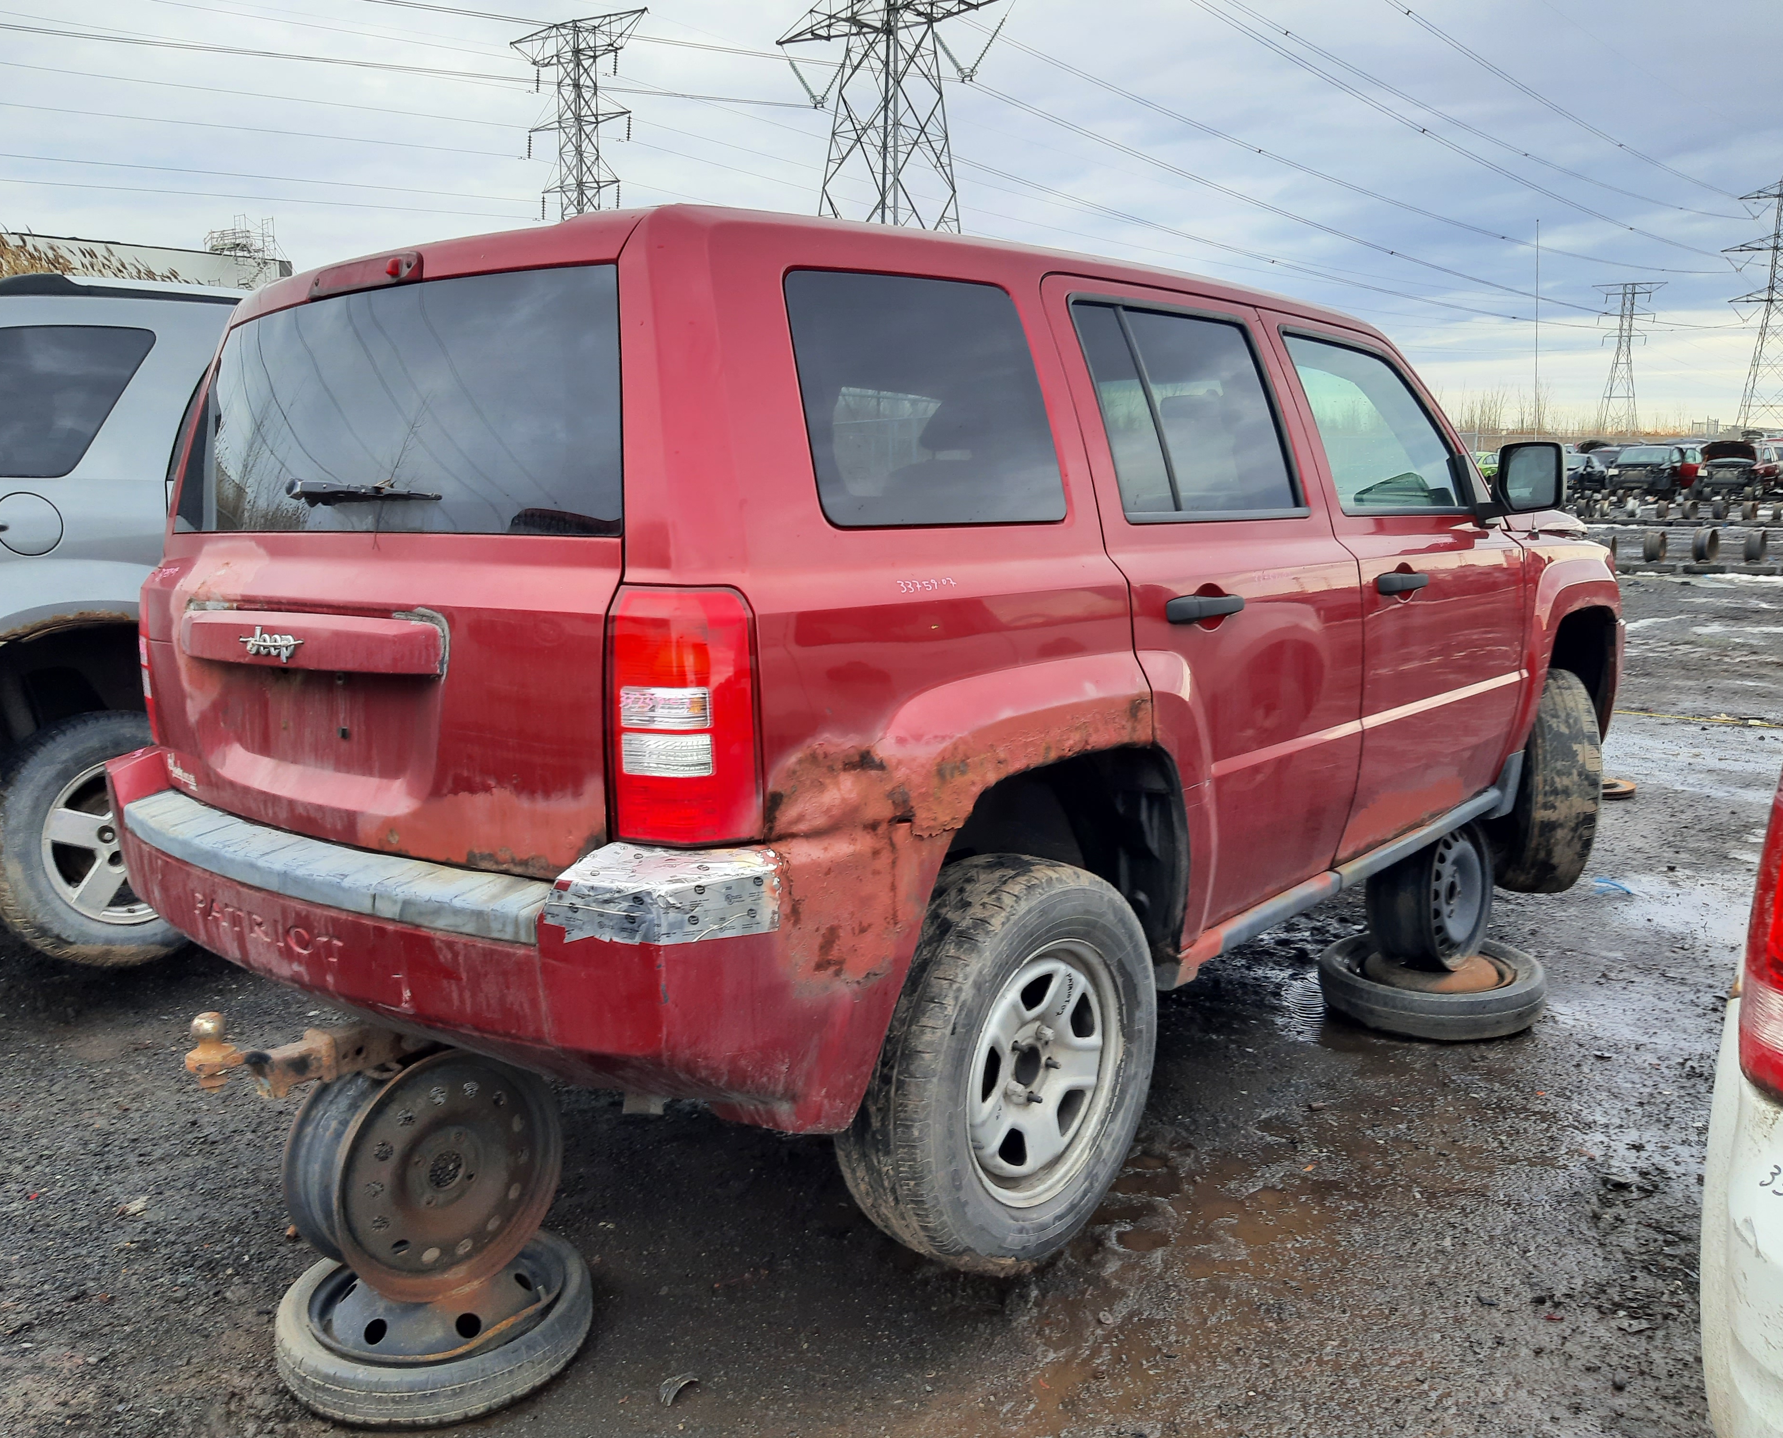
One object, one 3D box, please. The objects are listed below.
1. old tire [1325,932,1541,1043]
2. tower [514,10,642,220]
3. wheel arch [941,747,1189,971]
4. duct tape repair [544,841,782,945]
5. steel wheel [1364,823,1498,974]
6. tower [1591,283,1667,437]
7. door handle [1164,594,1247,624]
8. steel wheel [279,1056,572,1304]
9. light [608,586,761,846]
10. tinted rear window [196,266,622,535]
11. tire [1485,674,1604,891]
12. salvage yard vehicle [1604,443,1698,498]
[{"bbox_3d":[1.441,0.711,3.852,0.567,0.108,0.567,0,10,0],"label":"old tire"},{"bbox_3d":[-16.469,-24.535,77.204,10.600,23.850,5.000,8,13,38],"label":"tower"},{"bbox_3d":[0.259,0.278,2.438,0.180,0.460,0.760,6,11,41],"label":"wheel arch"},{"bbox_3d":[-0.280,0.216,1.841,0.195,0.110,0.215,8,13,41],"label":"duct tape repair"},{"bbox_3d":[1.465,0.467,3.915,0.392,0.392,0.170,-10,9,-44],"label":"steel wheel"},{"bbox_3d":[121.822,-58.664,240.000,12.800,28.500,6.400,9,14,41],"label":"tower"},{"bbox_3d":[0.582,-0.202,2.644,0.050,0.045,0.225,6,11,41],"label":"door handle"},{"bbox_3d":[-0.789,0.752,2.447,0.189,0.410,0.410,-1,7,43],"label":"steel wheel"},{"bbox_3d":[-0.265,-0.005,1.837,0.190,0.330,0.115,8,13,41],"label":"light"},{"bbox_3d":[-0.843,-0.481,2.290,1.300,0.380,0.080,6,-4,41],"label":"tinted rear window"},{"bbox_3d":[1.956,0.186,4.364,0.210,0.672,0.672,2,10,13],"label":"tire"},{"bbox_3d":[24.325,-7.878,45.900,1.950,1.750,4.900,8,13,39],"label":"salvage yard vehicle"}]

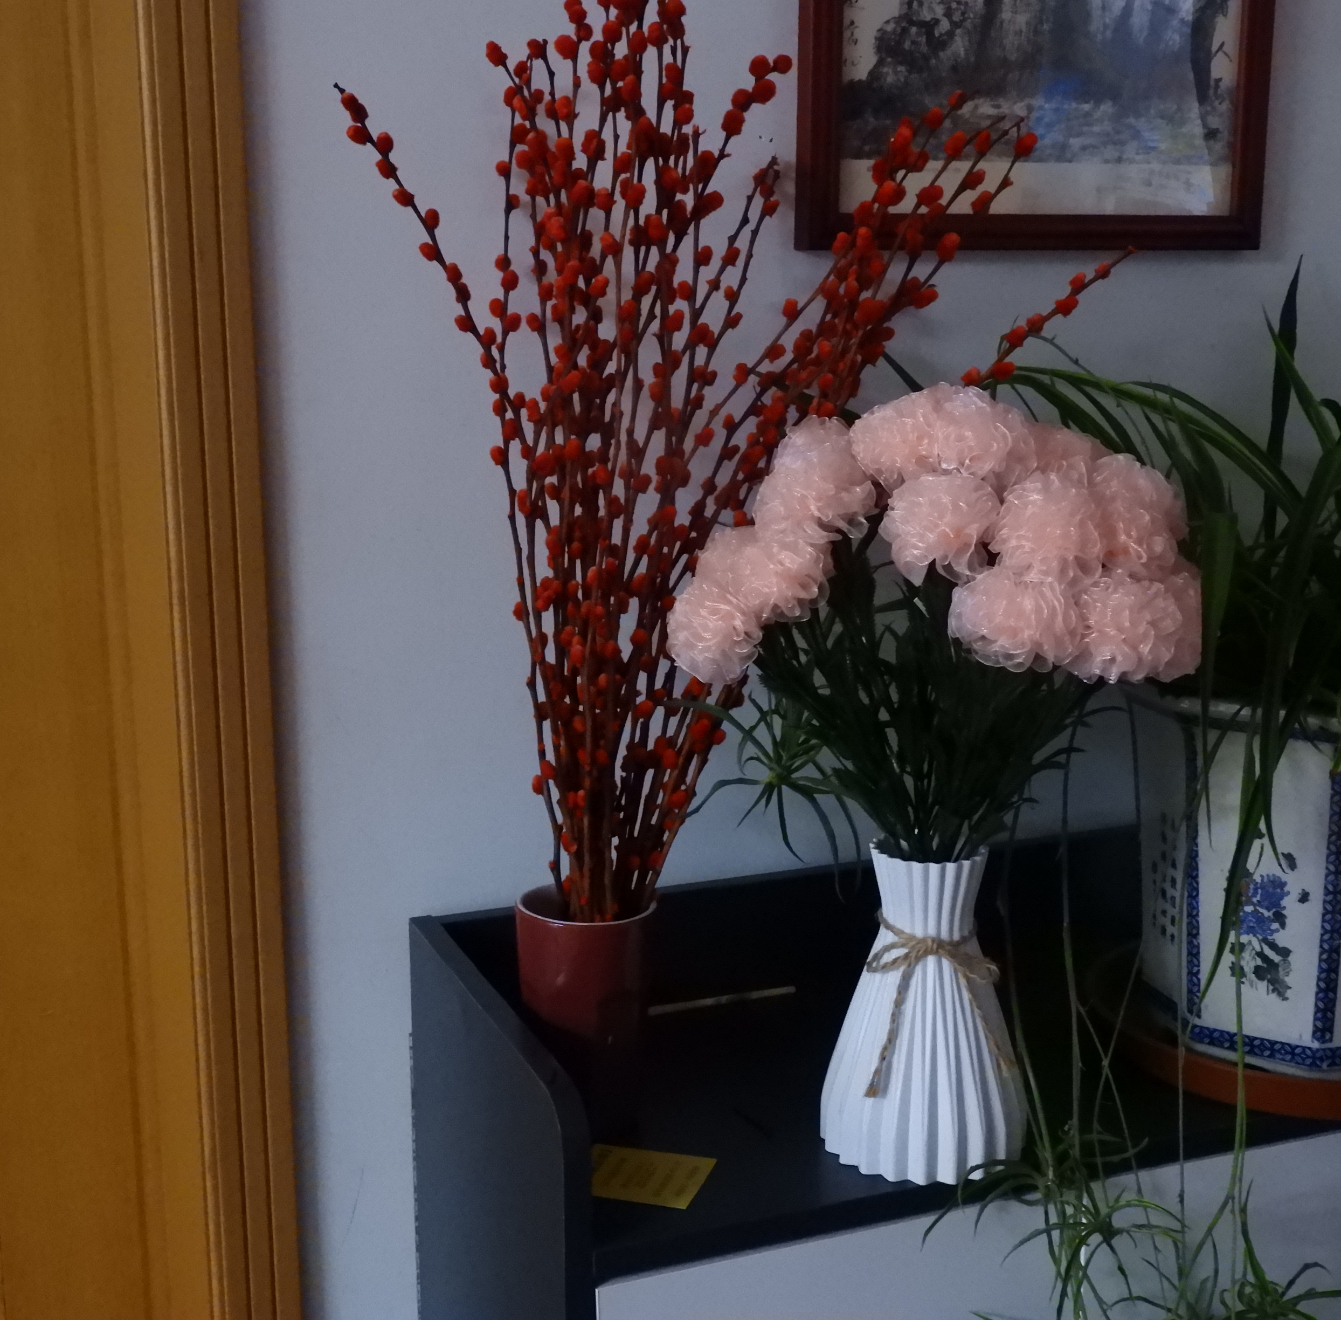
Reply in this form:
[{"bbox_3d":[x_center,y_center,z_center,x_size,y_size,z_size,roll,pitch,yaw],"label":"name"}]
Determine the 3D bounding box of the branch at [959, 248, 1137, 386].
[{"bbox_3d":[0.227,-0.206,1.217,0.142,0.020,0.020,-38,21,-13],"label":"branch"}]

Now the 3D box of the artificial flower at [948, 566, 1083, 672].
[{"bbox_3d":[0.170,-0.020,1.005,0.066,0.055,0.062,1,10,10],"label":"artificial flower"}]

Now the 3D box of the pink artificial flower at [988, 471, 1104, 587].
[{"bbox_3d":[0.189,-0.066,1.025,0.061,0.059,0.060,1,11,10],"label":"pink artificial flower"}]

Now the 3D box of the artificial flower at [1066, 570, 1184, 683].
[{"bbox_3d":[0.229,-0.017,1.025,0.061,0.058,0.060,0,10,2],"label":"artificial flower"}]

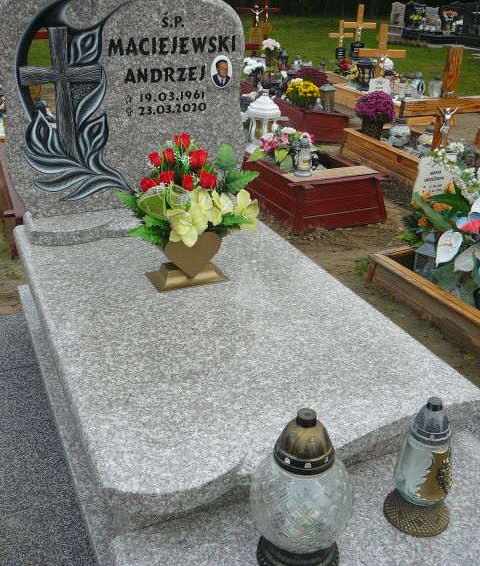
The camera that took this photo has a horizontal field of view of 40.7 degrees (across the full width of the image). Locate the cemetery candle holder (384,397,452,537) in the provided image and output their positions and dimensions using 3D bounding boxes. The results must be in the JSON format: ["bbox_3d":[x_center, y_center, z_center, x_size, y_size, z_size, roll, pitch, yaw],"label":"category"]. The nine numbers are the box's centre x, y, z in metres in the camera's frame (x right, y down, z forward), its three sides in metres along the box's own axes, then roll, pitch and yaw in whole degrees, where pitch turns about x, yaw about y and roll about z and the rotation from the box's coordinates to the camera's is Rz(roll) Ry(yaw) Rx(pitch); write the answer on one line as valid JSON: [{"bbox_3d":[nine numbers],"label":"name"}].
[{"bbox_3d":[0.397,0.376,1.384,0.145,0.310,0.145,-15,28,-29],"label":"cemetery candle holder"}]

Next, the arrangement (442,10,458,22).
[{"bbox_3d":[5.693,-7.234,17.500,0.419,0.331,0.335,-5,25,-14],"label":"arrangement"}]

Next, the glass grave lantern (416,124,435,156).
[{"bbox_3d":[1.335,-1.015,4.538,0.155,0.215,0.155,-7,25,-16],"label":"glass grave lantern"}]

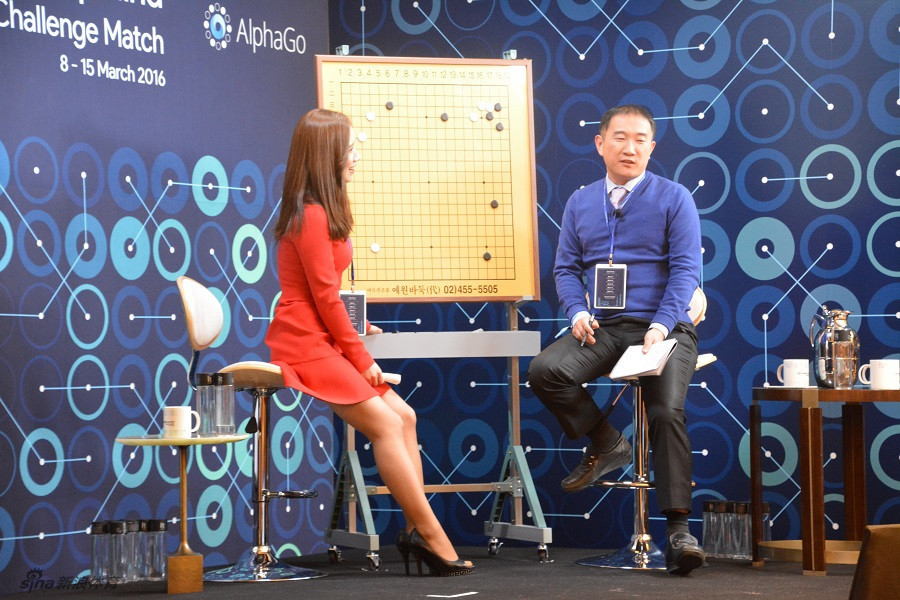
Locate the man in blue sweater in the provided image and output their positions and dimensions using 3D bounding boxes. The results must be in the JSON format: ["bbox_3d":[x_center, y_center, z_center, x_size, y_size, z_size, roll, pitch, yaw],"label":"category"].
[{"bbox_3d":[0.533,0.107,8.870,0.590,1.470,0.700,-1,-1,20],"label":"man in blue sweater"}]

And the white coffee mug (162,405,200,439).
[{"bbox_3d":[-0.813,0.372,8.510,0.114,0.096,0.082,0,-1,-38],"label":"white coffee mug"}]

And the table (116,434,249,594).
[{"bbox_3d":[-0.815,0.654,8.550,0.405,0.478,0.405,-1,-1,-2],"label":"table"}]

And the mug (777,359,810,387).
[{"bbox_3d":[1.094,0.234,8.932,0.082,0.091,0.114,0,-1,-41],"label":"mug"}]

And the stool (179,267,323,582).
[{"bbox_3d":[-0.628,0.410,9.000,0.490,0.970,0.420,-1,-1,20],"label":"stool"}]

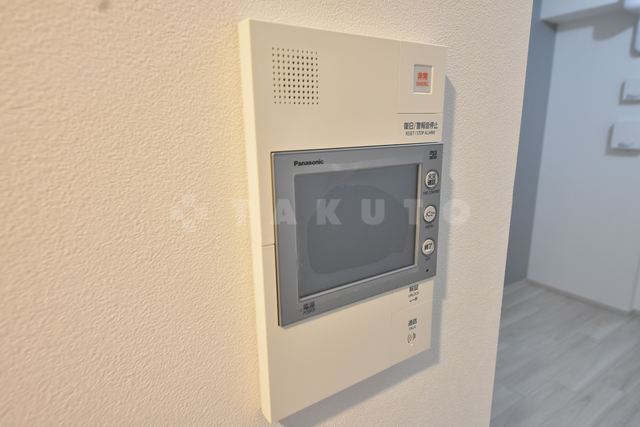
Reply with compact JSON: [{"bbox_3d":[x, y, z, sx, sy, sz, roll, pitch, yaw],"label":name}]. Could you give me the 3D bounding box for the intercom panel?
[{"bbox_3d":[0.028,0.008,0.266,0.155,0.247,0.019,-9,16,-31],"label":"intercom panel"}]

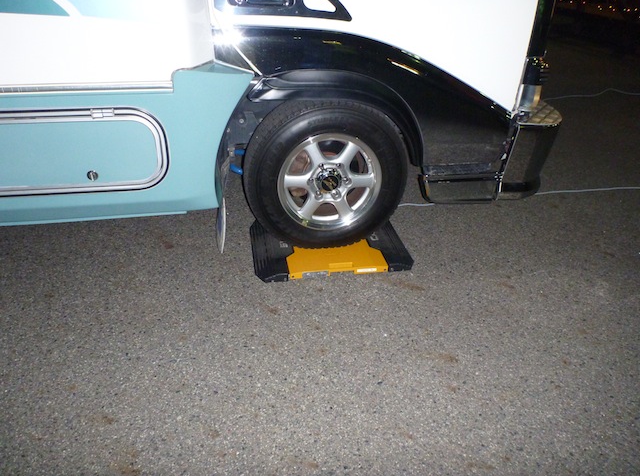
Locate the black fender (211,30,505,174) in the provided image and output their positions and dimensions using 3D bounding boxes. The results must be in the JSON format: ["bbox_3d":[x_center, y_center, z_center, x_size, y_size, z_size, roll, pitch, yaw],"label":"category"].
[{"bbox_3d":[0.192,-0.497,1.926,1.100,0.570,0.200,-4,30,-9],"label":"black fender"}]

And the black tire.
[{"bbox_3d":[0.025,-0.252,2.104,0.658,0.658,0.200,-4,30,-9],"label":"black tire"}]

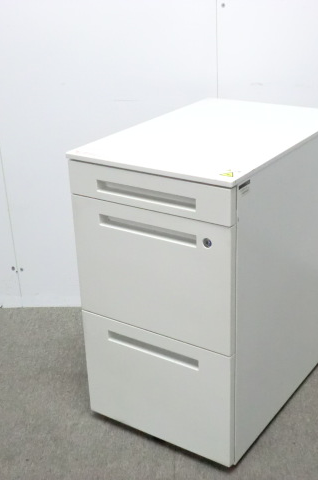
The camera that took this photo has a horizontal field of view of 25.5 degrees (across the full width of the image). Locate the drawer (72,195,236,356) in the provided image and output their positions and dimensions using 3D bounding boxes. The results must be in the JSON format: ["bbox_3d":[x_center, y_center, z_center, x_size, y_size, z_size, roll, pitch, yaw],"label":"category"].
[{"bbox_3d":[0.120,-0.017,1.659,0.394,0.286,0.500,13,28,32],"label":"drawer"}]

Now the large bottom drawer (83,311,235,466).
[{"bbox_3d":[0.130,0.244,1.773,0.394,0.283,0.500,13,28,32],"label":"large bottom drawer"}]

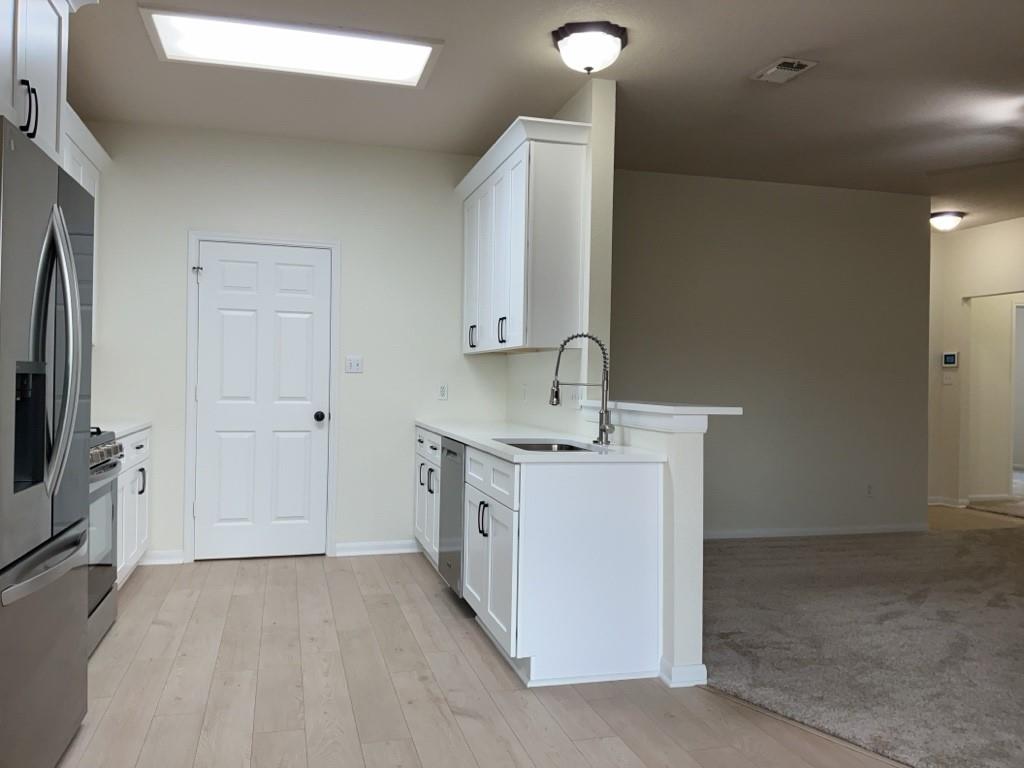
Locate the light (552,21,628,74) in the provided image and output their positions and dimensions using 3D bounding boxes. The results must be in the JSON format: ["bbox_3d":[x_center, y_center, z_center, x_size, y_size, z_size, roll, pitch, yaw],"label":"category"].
[{"bbox_3d":[0.358,-1.500,3.667,0.347,0.162,0.347,1,0,9],"label":"light"}]

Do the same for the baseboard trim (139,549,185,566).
[{"bbox_3d":[-2.206,1.094,5.024,0.273,0.087,0.016,1,0,-16],"label":"baseboard trim"}]

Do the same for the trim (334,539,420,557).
[{"bbox_3d":[-0.895,1.108,5.397,0.568,0.090,0.016,1,0,-16],"label":"trim"}]

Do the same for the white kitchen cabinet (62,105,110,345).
[{"bbox_3d":[-2.503,-0.810,4.316,0.385,1.170,1.160,1,0,-16],"label":"white kitchen cabinet"}]

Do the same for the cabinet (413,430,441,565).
[{"bbox_3d":[-0.230,0.727,5.085,0.627,0.870,0.940,1,0,-16],"label":"cabinet"}]

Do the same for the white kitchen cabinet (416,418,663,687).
[{"bbox_3d":[-0.021,0.721,4.346,0.630,0.890,2.475,1,0,-16],"label":"white kitchen cabinet"}]

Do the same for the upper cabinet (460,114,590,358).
[{"bbox_3d":[0.005,-0.776,4.836,0.375,1.179,1.530,1,0,-16],"label":"upper cabinet"}]

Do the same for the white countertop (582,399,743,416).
[{"bbox_3d":[0.624,0.103,3.608,0.305,0.031,1.040,1,0,-16],"label":"white countertop"}]

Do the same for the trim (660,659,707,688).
[{"bbox_3d":[0.678,1.134,3.176,0.160,0.085,0.122,1,0,-16],"label":"trim"}]

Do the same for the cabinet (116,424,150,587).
[{"bbox_3d":[-2.407,0.702,4.352,0.613,0.870,1.160,1,0,-16],"label":"cabinet"}]

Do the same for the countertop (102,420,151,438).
[{"bbox_3d":[-2.397,0.254,4.347,0.630,0.028,1.170,1,0,-16],"label":"countertop"}]

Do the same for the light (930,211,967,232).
[{"bbox_3d":[3.983,-1.469,7.324,0.335,0.152,0.335,1,0,9],"label":"light"}]

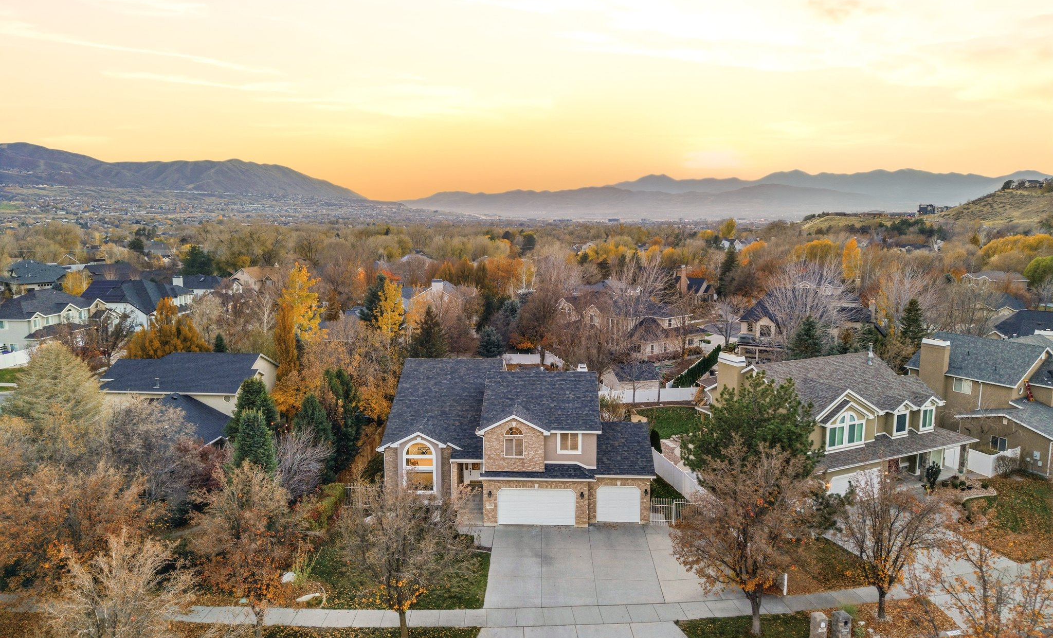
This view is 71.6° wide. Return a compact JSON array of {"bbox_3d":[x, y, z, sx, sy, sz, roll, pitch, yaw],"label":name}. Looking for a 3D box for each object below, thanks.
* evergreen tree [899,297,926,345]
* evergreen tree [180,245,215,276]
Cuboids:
[{"bbox_3d":[53.960,1.850,102.700,4.400,9.670,4.400,0,8,0],"label":"evergreen tree"},{"bbox_3d":[-85.954,-12.731,190.950,8.800,12.999,8.800,0,8,0],"label":"evergreen tree"}]

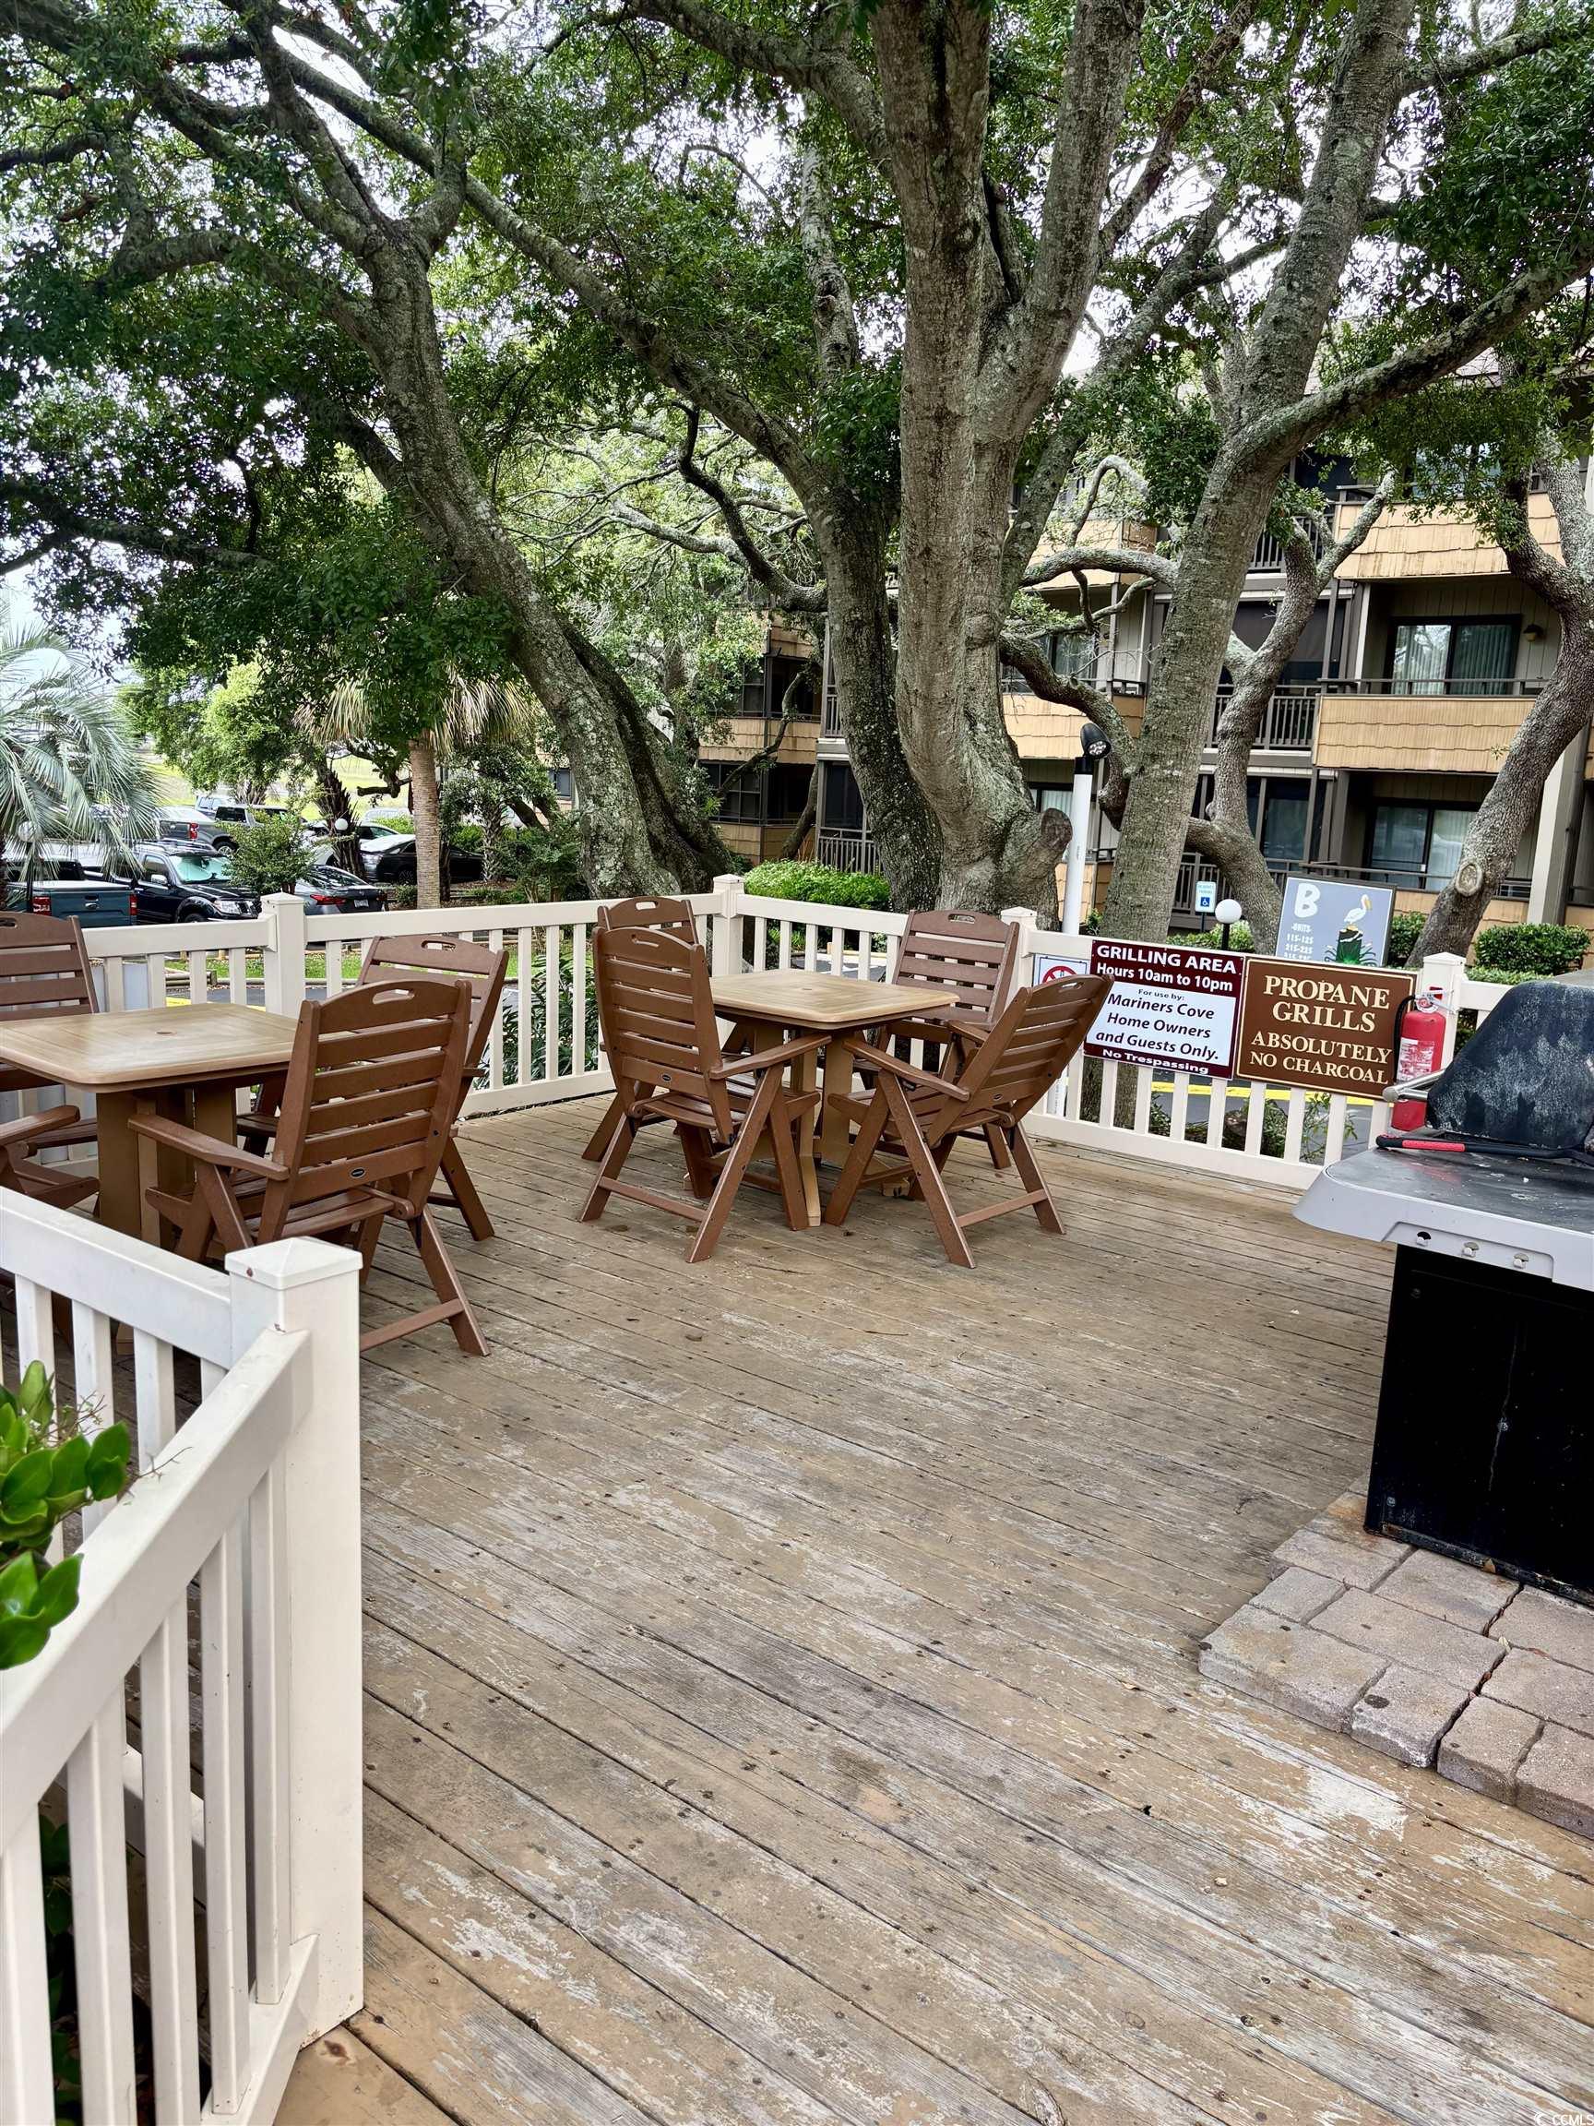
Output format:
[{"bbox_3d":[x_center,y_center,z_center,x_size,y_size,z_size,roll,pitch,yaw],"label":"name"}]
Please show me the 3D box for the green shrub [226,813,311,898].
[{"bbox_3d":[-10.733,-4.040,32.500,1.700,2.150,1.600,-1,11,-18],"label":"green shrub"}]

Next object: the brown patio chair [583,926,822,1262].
[{"bbox_3d":[-0.288,0.047,5.067,0.588,0.967,0.559,-8,15,-45],"label":"brown patio chair"}]

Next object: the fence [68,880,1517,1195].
[{"bbox_3d":[0.027,0.057,5.170,3.763,0.941,3.438,11,13,38],"label":"fence"}]

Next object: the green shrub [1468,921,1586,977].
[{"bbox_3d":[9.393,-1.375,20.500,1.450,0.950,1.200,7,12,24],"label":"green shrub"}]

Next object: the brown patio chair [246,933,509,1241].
[{"bbox_3d":[-1.254,0.104,4.684,0.559,0.904,0.692,8,12,27],"label":"brown patio chair"}]

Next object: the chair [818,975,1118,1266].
[{"bbox_3d":[0.547,0.120,5.108,0.739,0.888,0.559,11,13,38],"label":"chair"}]

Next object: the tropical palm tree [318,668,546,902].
[{"bbox_3d":[-8.027,-5.952,35.000,4.600,5.800,4.500,0,11,-13],"label":"tropical palm tree"}]

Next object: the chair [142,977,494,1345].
[{"bbox_3d":[-1.142,0.253,3.765,0.625,0.958,0.559,9,12,28],"label":"chair"}]

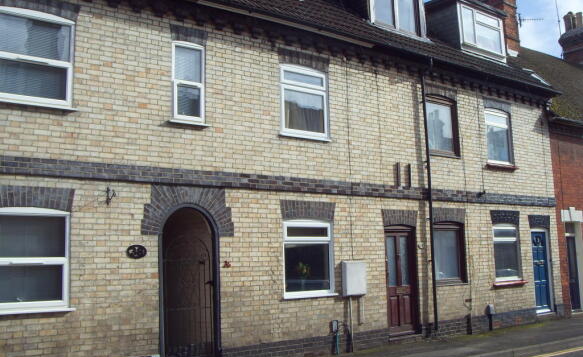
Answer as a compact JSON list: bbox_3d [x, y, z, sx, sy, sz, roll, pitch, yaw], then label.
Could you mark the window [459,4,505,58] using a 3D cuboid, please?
[{"bbox_3d":[4.848,-3.692,16.732,1.780,1.200,0.120,4,-9,-38],"label":"window"}]

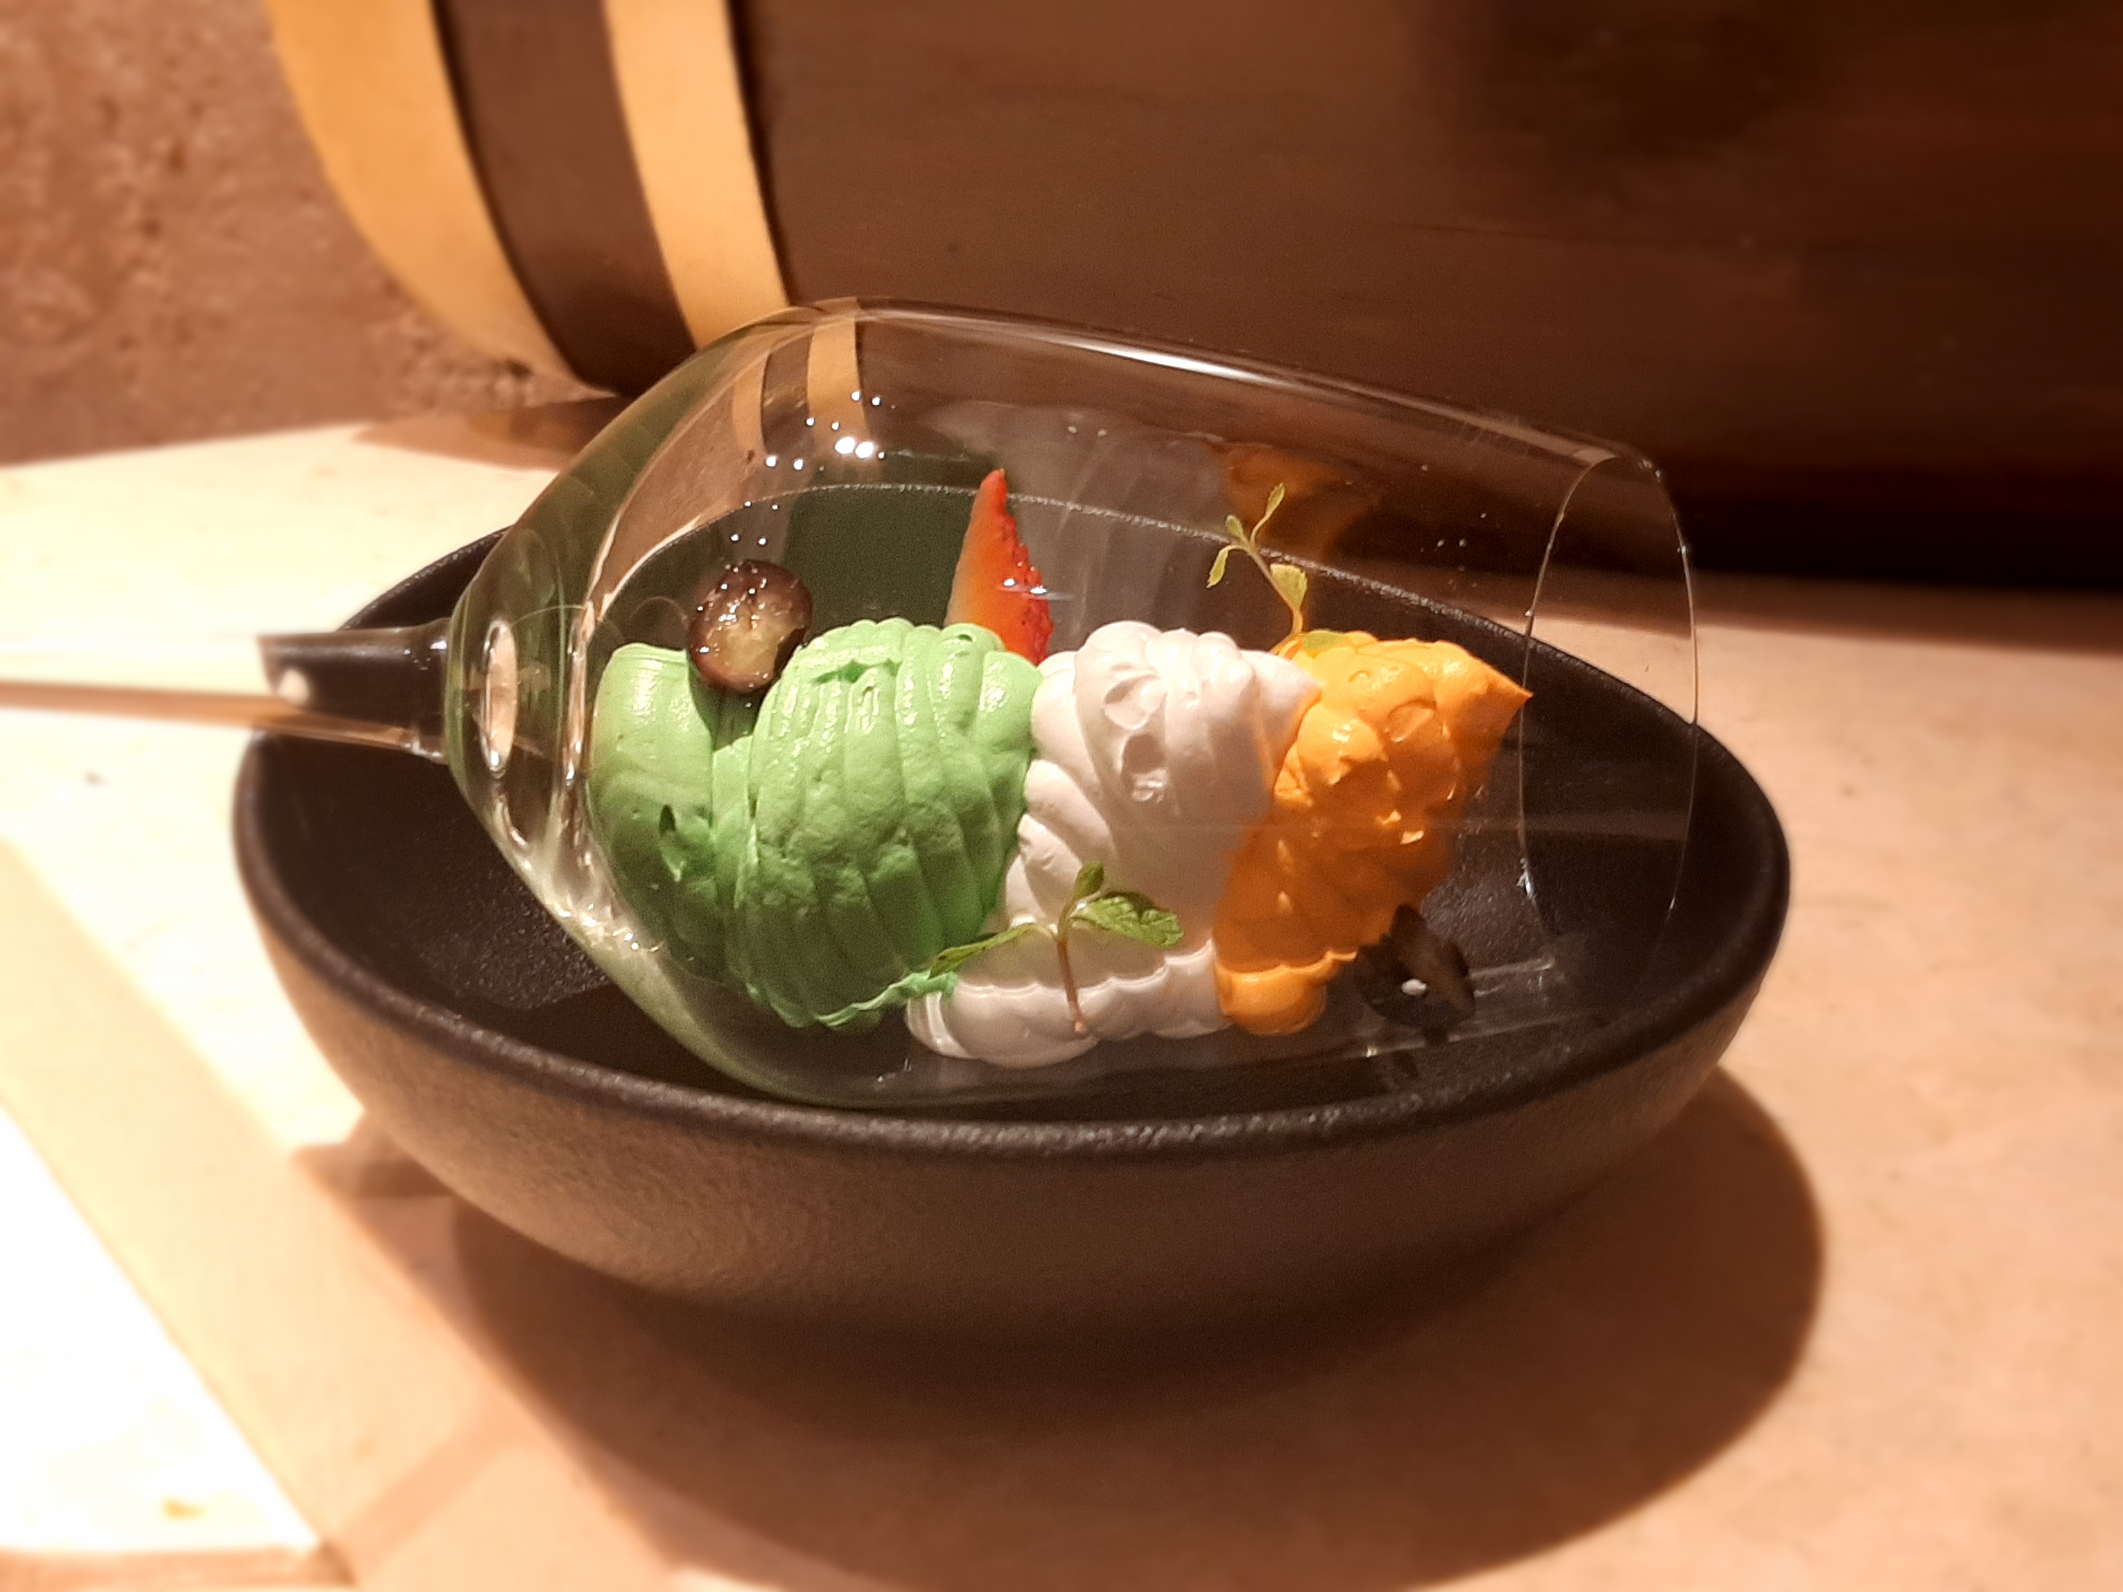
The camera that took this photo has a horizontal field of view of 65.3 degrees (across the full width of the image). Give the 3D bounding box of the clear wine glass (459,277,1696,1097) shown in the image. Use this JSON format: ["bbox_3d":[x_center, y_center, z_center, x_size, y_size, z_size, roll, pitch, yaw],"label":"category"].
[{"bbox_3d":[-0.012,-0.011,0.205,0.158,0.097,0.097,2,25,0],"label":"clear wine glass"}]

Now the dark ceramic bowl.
[{"bbox_3d":[-0.007,0.014,0.224,0.186,0.055,0.186,5,25,0],"label":"dark ceramic bowl"}]

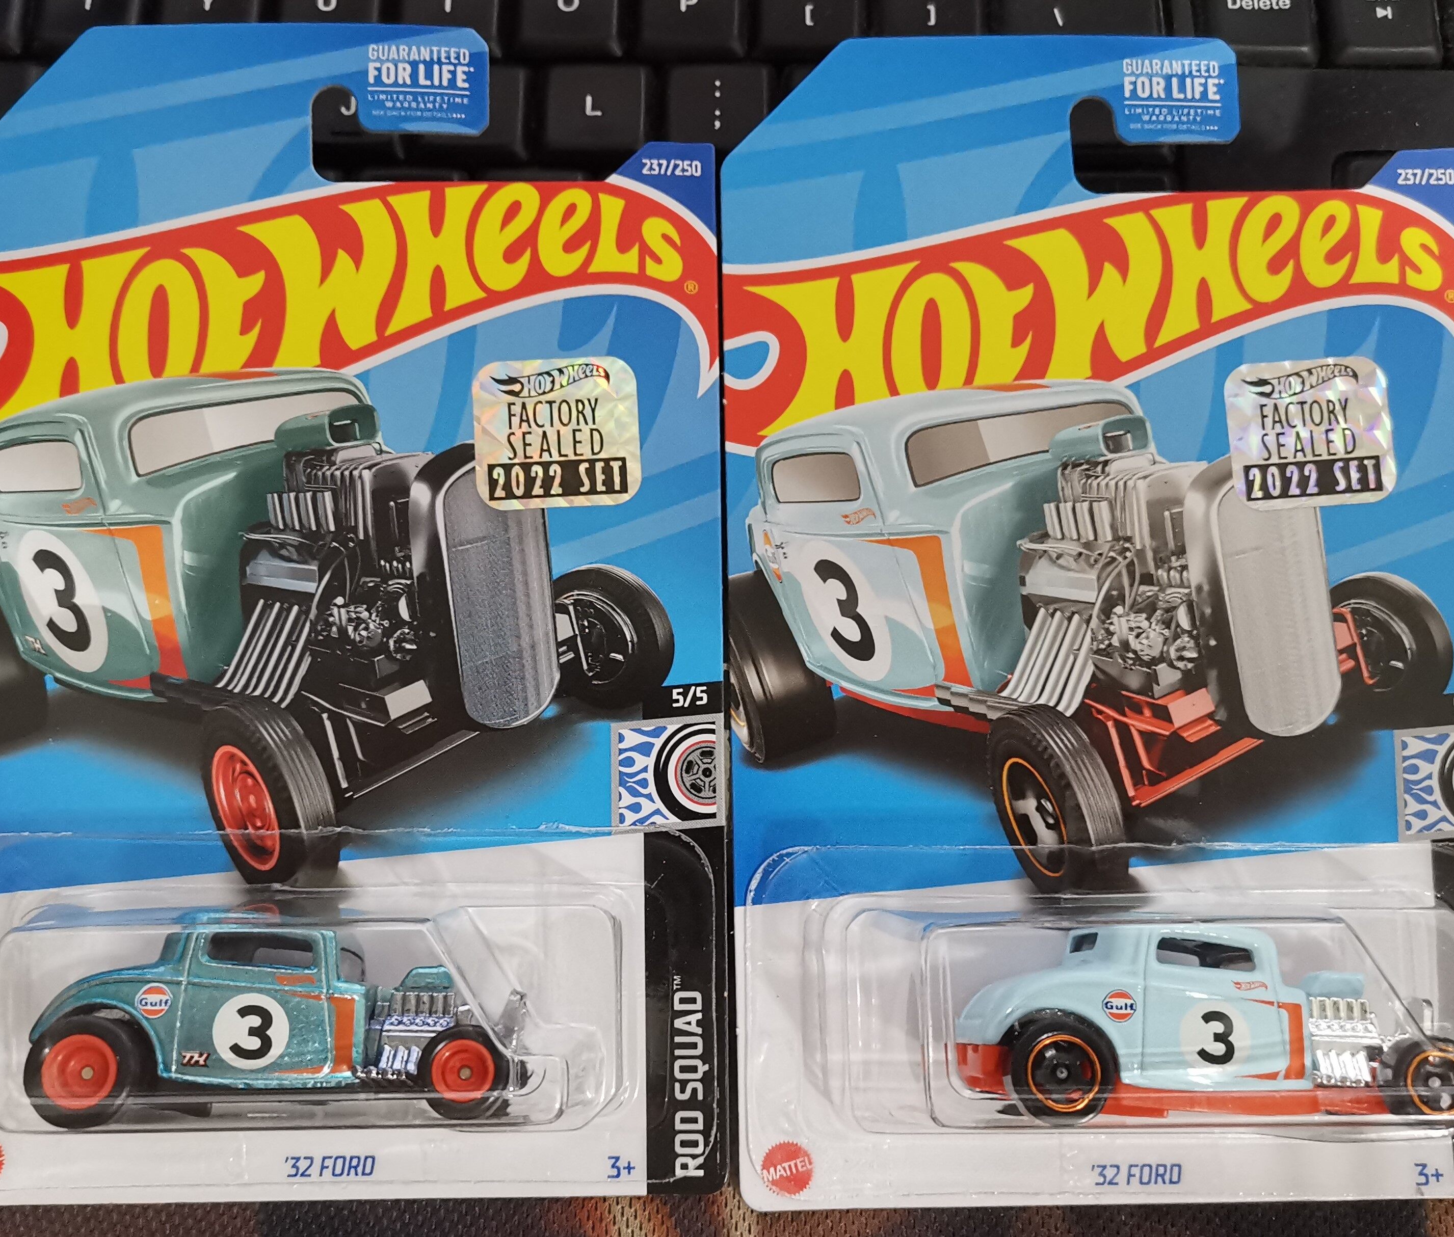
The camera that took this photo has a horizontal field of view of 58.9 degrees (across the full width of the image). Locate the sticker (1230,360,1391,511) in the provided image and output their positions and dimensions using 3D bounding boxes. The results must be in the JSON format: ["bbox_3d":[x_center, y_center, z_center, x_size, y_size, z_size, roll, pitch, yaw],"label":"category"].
[{"bbox_3d":[0.083,-0.026,0.183,0.023,0.001,0.021,-3,85,-1],"label":"sticker"}]

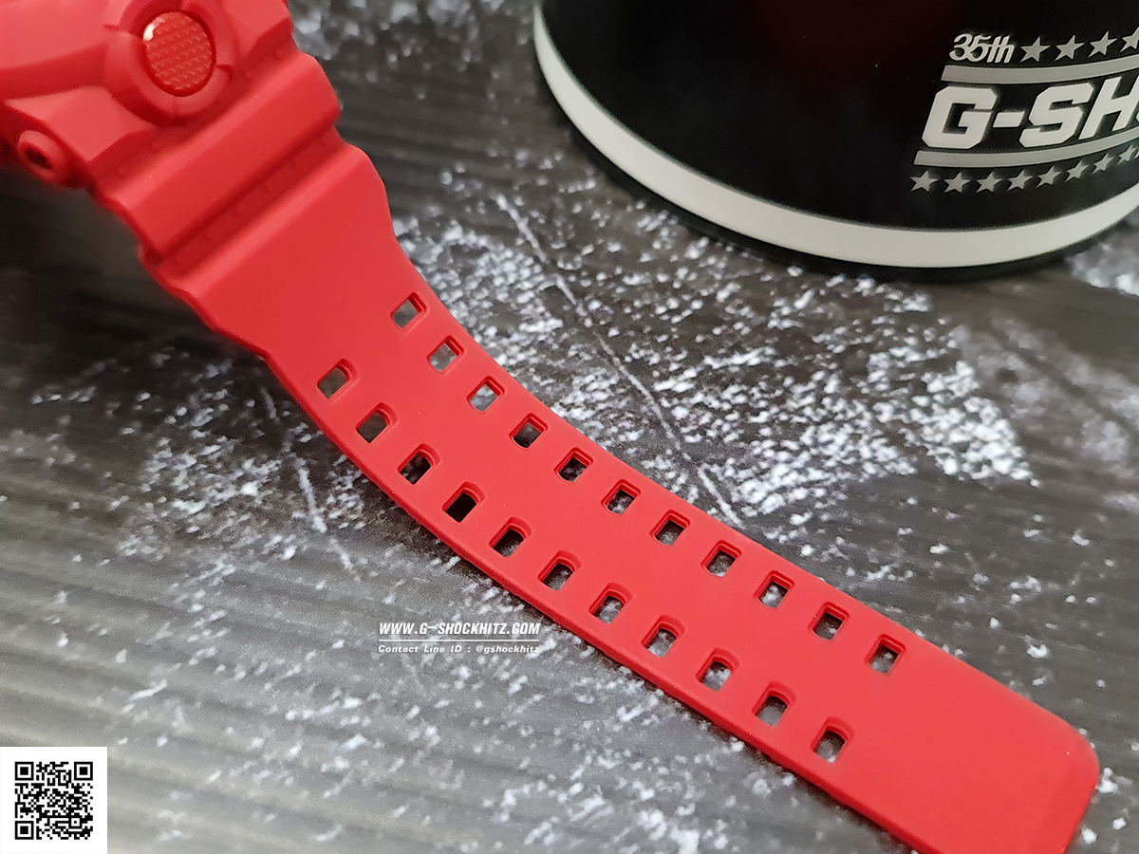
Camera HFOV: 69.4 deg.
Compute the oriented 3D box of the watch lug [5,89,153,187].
[{"bbox_3d":[-0.043,-0.027,0.072,0.006,0.007,0.008,29,66,30],"label":"watch lug"}]

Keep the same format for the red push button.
[{"bbox_3d":[-0.035,-0.033,0.073,0.003,0.007,0.007,29,66,30],"label":"red push button"}]

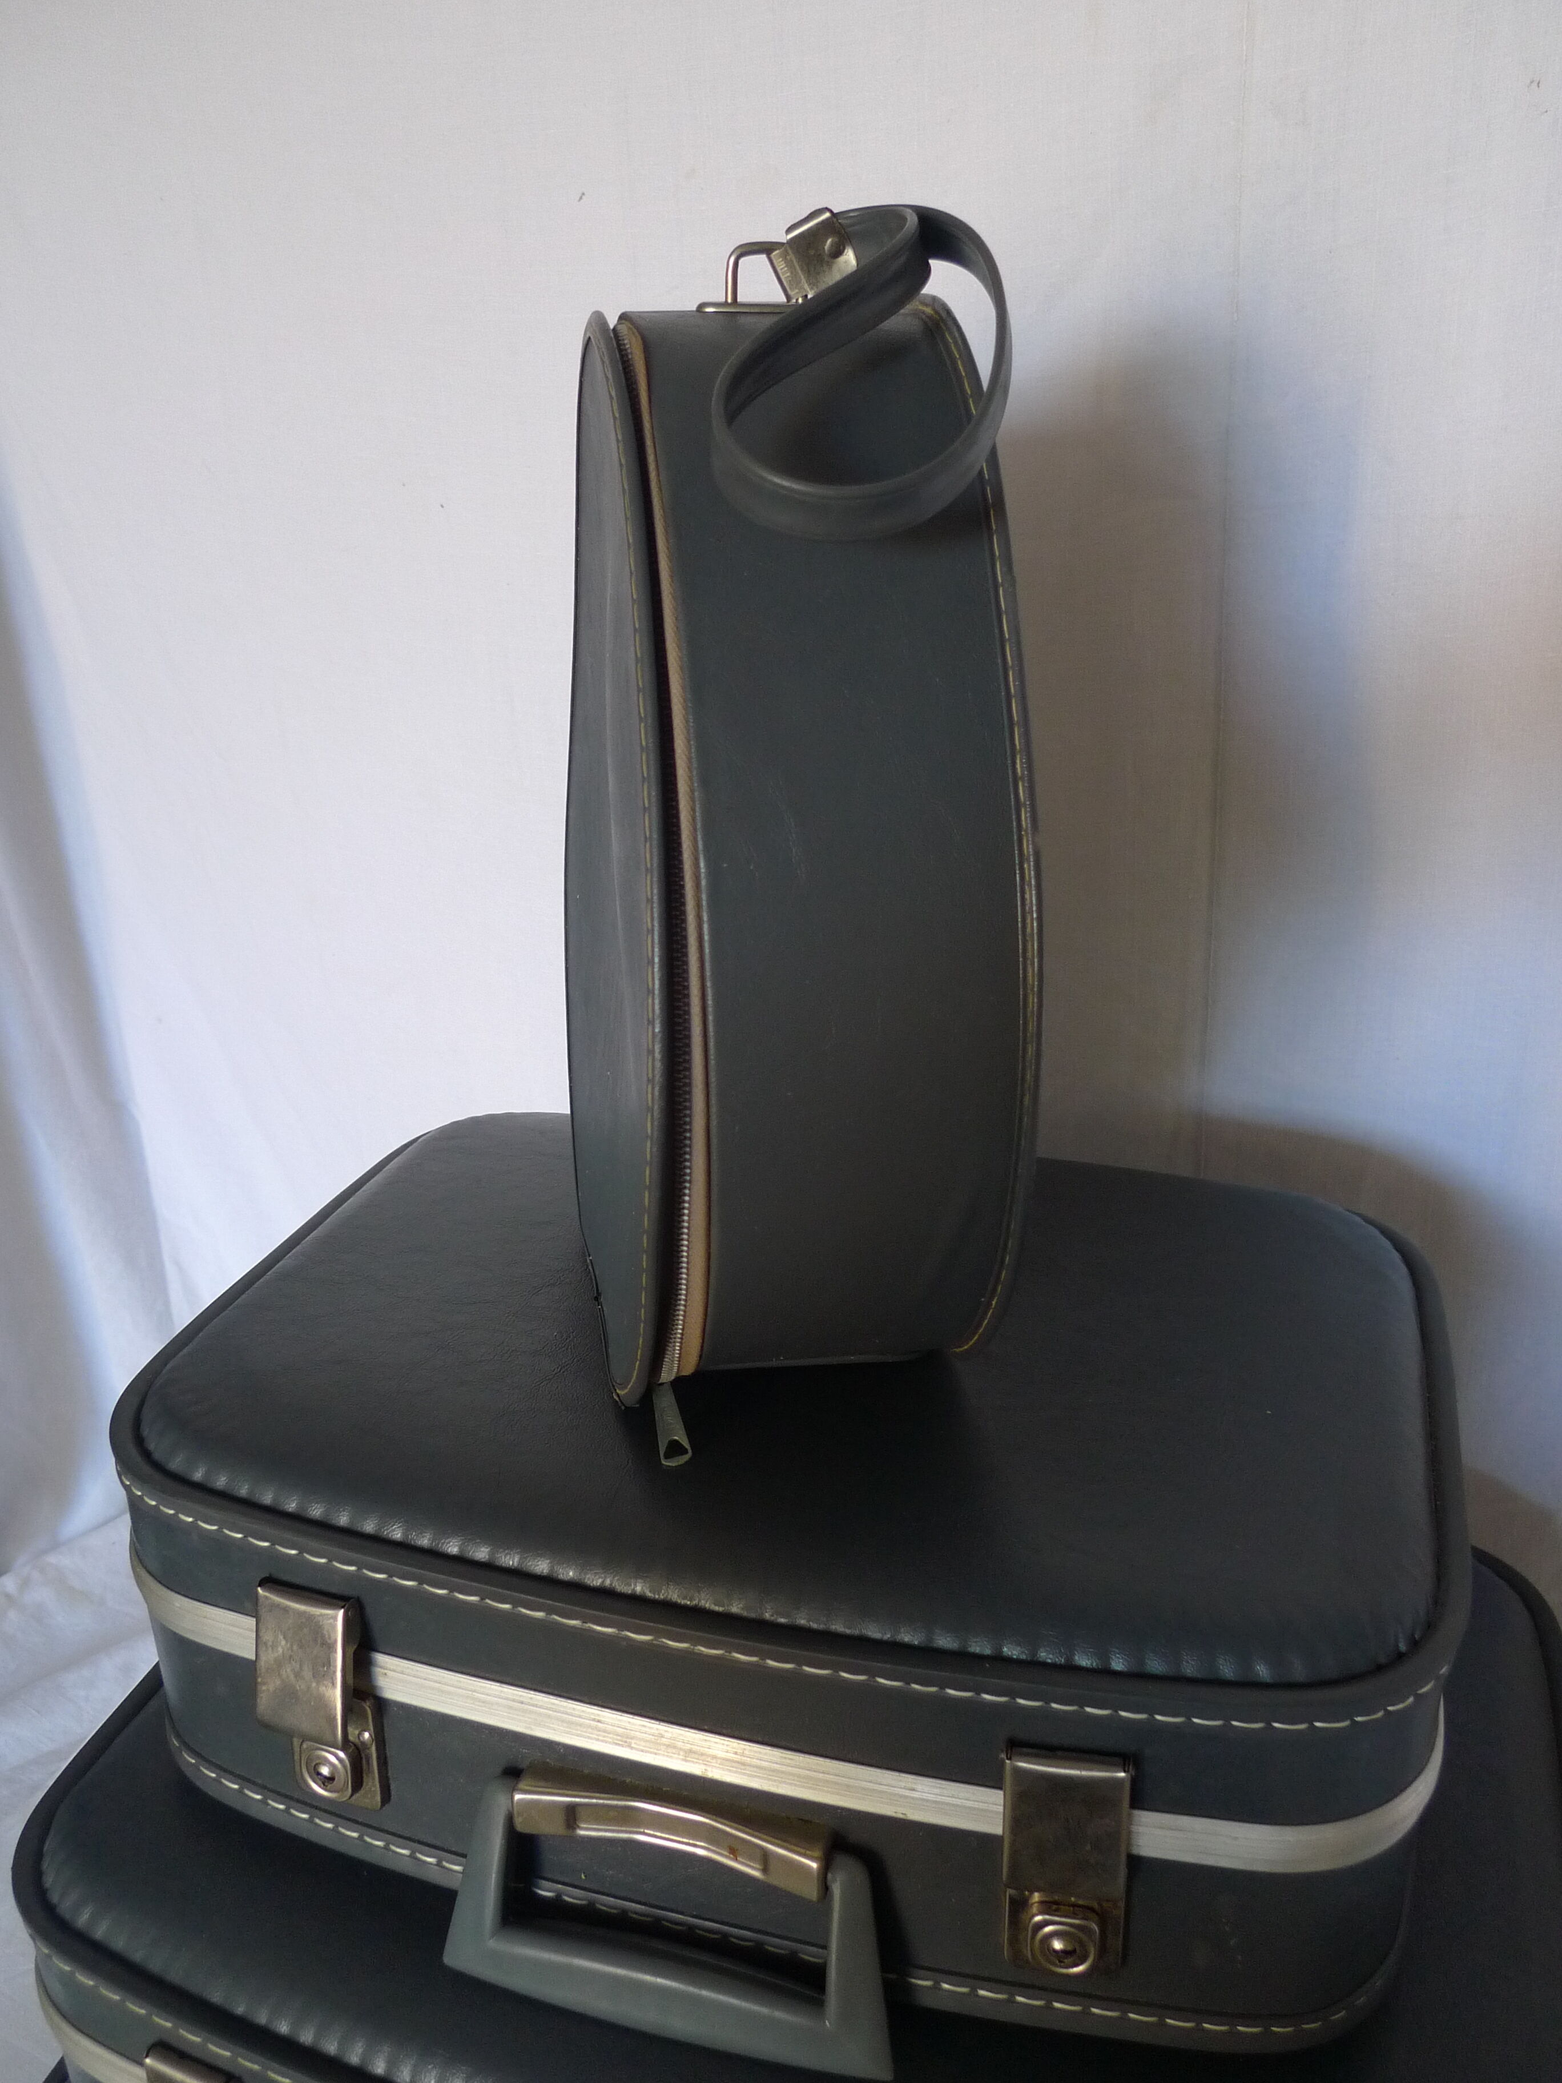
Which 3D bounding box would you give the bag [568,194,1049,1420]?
[{"bbox_3d":[-0.011,-0.068,0.529,0.098,0.350,0.291,-4,22,-10],"label":"bag"}]

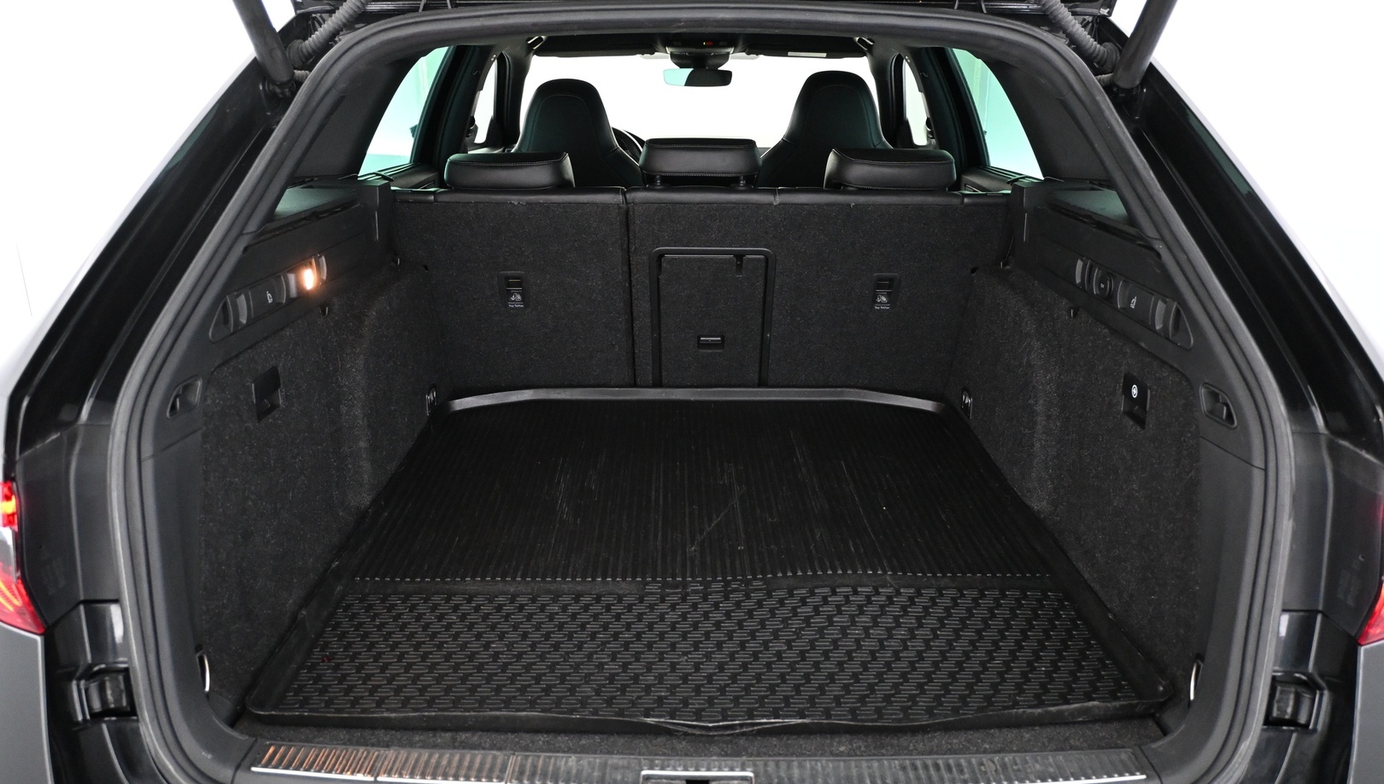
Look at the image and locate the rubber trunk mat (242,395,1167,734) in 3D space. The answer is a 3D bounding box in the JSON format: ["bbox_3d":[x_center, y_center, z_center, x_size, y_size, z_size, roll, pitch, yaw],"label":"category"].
[{"bbox_3d":[0.016,0.172,1.716,1.010,0.040,1.120,0,18,-1],"label":"rubber trunk mat"}]

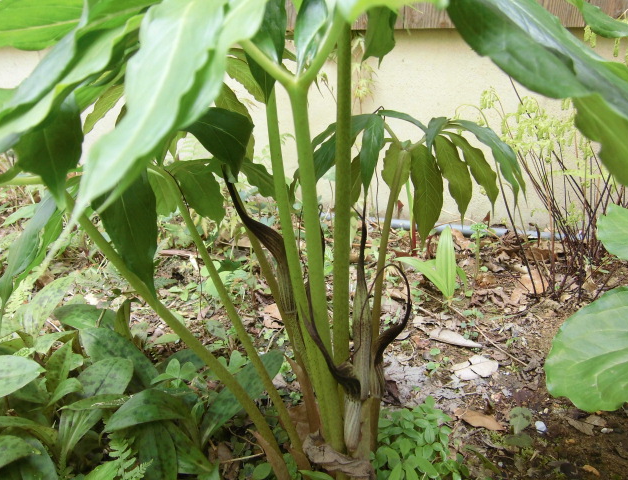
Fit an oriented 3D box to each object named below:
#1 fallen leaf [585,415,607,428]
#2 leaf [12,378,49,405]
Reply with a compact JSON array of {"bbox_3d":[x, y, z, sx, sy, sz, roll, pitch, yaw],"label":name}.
[{"bbox_3d":[0.416,0.269,0.710,0.026,0.010,0.025,8,20,24],"label":"fallen leaf"},{"bbox_3d":[-0.397,0.212,0.675,0.052,0.018,0.036,6,19,17],"label":"leaf"}]

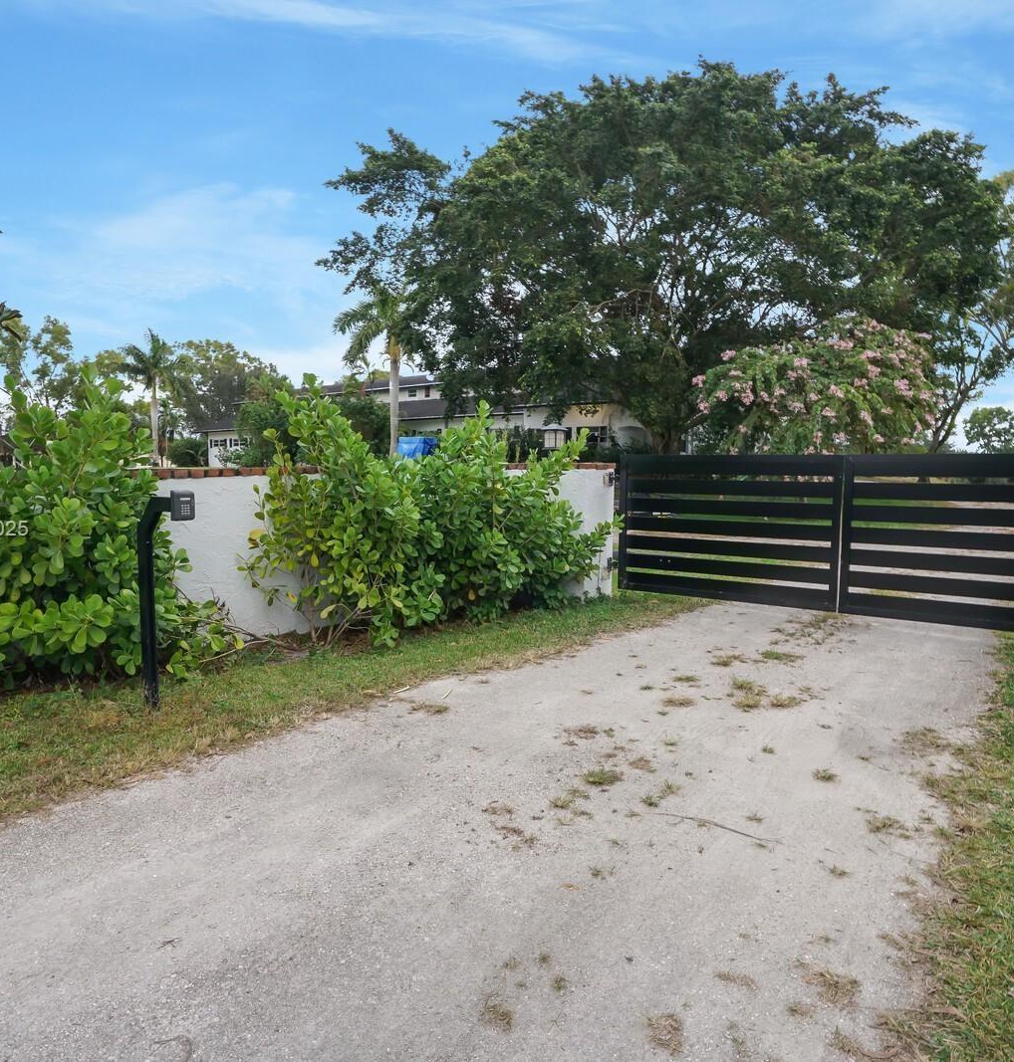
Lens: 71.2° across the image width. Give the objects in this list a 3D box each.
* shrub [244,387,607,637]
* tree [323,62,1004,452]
[{"bbox_3d":[-0.409,-0.128,5.108,2.814,1.760,1.023,-3,7,-27],"label":"shrub"},{"bbox_3d":[4.717,-7.609,21.297,19.500,12.800,17.500,1,6,12],"label":"tree"}]

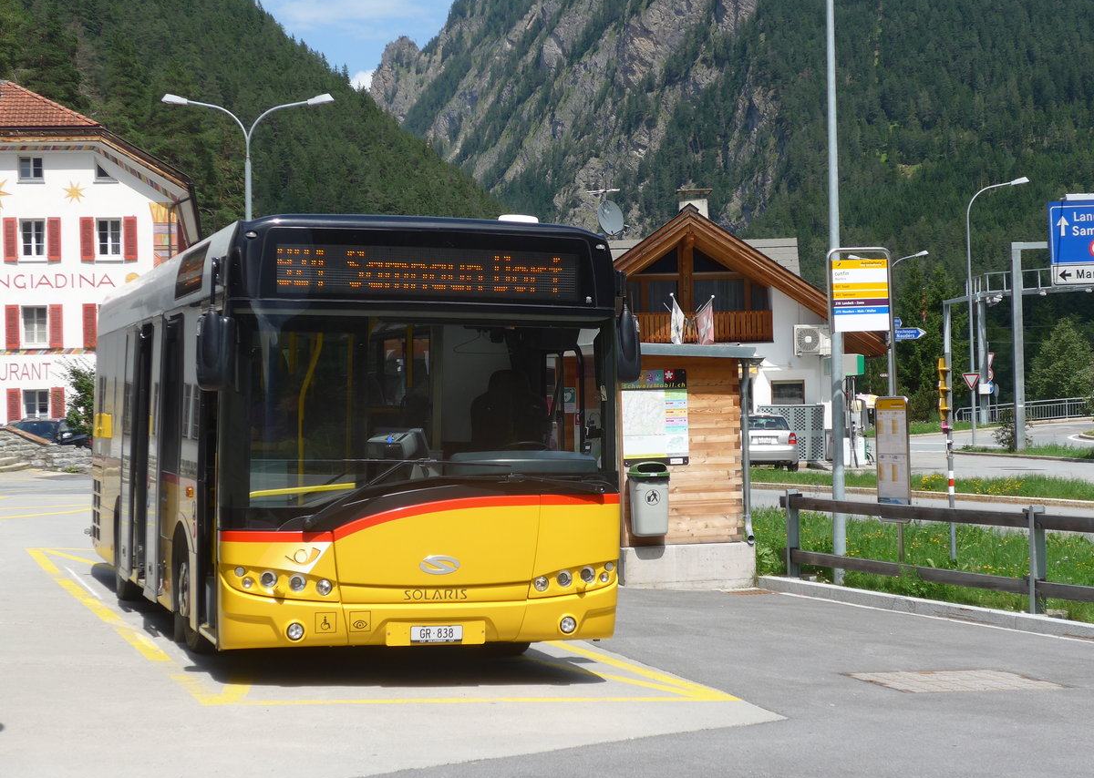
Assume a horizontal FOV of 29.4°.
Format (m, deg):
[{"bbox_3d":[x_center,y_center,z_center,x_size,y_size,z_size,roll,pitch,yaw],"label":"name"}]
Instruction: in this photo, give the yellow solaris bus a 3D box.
[{"bbox_3d":[-1.862,0.348,15.851,2.460,2.770,8.800,0,-1,-17],"label":"yellow solaris bus"}]

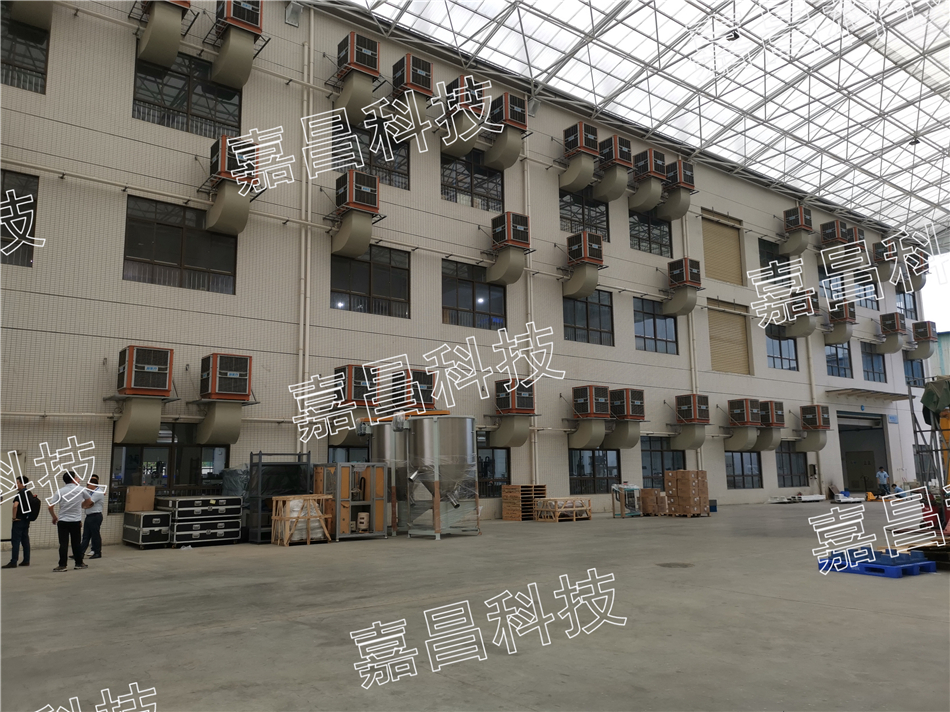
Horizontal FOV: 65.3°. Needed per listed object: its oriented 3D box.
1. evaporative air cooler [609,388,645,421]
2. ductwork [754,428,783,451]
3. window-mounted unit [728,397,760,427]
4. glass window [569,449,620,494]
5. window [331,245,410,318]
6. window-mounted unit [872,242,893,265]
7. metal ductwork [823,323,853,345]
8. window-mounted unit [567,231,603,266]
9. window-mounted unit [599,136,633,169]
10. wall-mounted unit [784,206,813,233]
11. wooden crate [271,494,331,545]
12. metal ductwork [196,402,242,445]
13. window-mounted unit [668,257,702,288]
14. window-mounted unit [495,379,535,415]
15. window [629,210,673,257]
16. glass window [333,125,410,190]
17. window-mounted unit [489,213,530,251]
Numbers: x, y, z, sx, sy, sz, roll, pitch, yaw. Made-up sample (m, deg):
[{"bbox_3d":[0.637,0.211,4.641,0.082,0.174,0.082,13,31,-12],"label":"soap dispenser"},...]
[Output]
[{"bbox_3d":[6.032,1.966,29.365,0.980,1.160,0.960,6,-11,-37],"label":"evaporative air cooler"},{"bbox_3d":[13.912,4.037,35.564,0.700,1.040,1.320,6,-11,-37],"label":"ductwork"},{"bbox_3d":[12.488,2.651,34.276,0.980,1.160,0.960,6,-11,-37],"label":"window-mounted unit"},{"bbox_3d":[4.764,4.321,29.636,2.924,2.354,0.135,6,-12,-37],"label":"glass window"},{"bbox_3d":[-3.372,-2.507,24.218,3.000,2.310,0.120,6,-11,-38],"label":"window"},{"bbox_3d":[25.088,-6.336,45.269,0.957,1.119,0.948,6,-11,-38],"label":"window-mounted unit"},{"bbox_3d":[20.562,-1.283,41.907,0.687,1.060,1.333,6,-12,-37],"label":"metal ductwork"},{"bbox_3d":[4.391,-4.183,29.521,0.990,1.165,0.965,6,-11,-38],"label":"window-mounted unit"},{"bbox_3d":[6.057,-8.623,31.851,0.989,1.166,0.926,6,-12,-37],"label":"window-mounted unit"},{"bbox_3d":[17.139,-7.113,39.290,0.982,1.160,0.936,6,-11,-37],"label":"wall-mounted unit"},{"bbox_3d":[-4.166,3.957,17.863,1.165,1.100,0.890,5,-11,-36],"label":"wooden crate"},{"bbox_3d":[-6.926,1.789,20.078,0.807,0.958,1.346,6,-12,-37],"label":"metal ductwork"},{"bbox_3d":[9.322,-3.582,32.851,0.980,1.160,0.960,6,-11,-37],"label":"window-mounted unit"},{"bbox_3d":[1.375,1.423,25.237,0.957,1.119,0.948,6,-11,-38],"label":"window-mounted unit"},{"bbox_3d":[8.047,-5.821,33.999,3.020,2.310,0.120,6,-11,-38],"label":"window"},{"bbox_3d":[-3.441,-6.917,24.646,2.899,2.363,0.121,6,-12,-38],"label":"glass window"},{"bbox_3d":[1.322,-4.478,27.096,0.990,1.165,0.965,6,-11,-38],"label":"window-mounted unit"}]

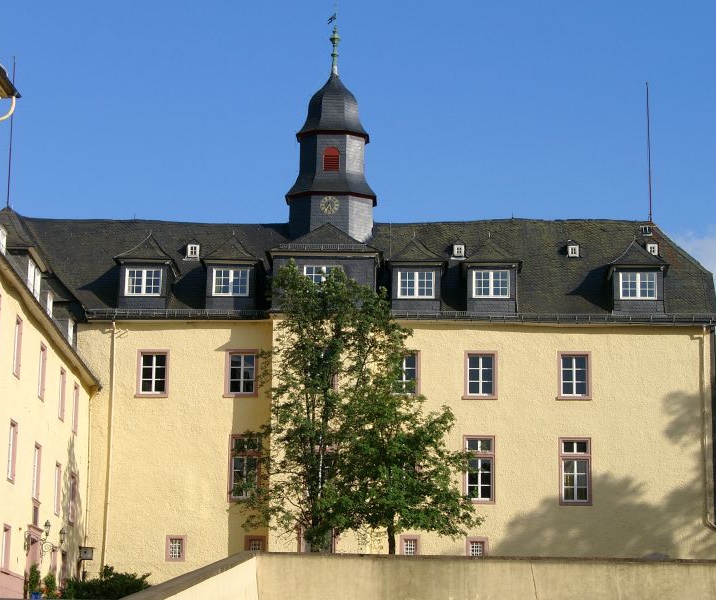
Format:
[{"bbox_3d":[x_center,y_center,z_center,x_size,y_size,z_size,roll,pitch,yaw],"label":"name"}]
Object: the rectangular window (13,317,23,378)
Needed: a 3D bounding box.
[{"bbox_3d":[-10.991,1.528,57.973,0.200,1.930,1.150,0,-13,0],"label":"rectangular window"}]

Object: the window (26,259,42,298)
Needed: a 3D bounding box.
[{"bbox_3d":[-11.941,-0.692,66.323,0.400,1.170,2.450,1,-13,0],"label":"window"}]

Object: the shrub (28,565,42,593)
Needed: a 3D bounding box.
[{"bbox_3d":[-10.425,9.002,58.268,0.430,0.930,0.430,0,-13,0],"label":"shrub"}]

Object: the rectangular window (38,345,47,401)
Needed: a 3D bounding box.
[{"bbox_3d":[-10.982,2.498,62.400,0.200,1.930,1.120,0,-13,0],"label":"rectangular window"}]

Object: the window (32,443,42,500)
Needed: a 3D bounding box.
[{"bbox_3d":[-11.502,6.160,64.255,0.250,2.040,1.350,1,-13,0],"label":"window"}]

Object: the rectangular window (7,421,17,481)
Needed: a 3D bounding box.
[{"bbox_3d":[-11.023,4.825,57.184,0.200,1.950,1.150,0,-13,0],"label":"rectangular window"}]

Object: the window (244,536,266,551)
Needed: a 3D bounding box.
[{"bbox_3d":[-4.258,10.367,75.001,0.875,1.074,0.250,0,-13,2],"label":"window"}]

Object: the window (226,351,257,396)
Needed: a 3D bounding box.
[{"bbox_3d":[-4.750,3.026,73.403,1.330,2.000,0.200,0,-13,1],"label":"window"}]

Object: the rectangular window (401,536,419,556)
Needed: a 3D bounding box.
[{"bbox_3d":[2.077,9.913,71.713,0.770,1.000,0.200,0,-13,1],"label":"rectangular window"}]

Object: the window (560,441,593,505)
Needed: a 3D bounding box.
[{"bbox_3d":[8.736,6.901,72.370,1.290,2.720,0.200,0,-13,1],"label":"window"}]

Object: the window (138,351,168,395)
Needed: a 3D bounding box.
[{"bbox_3d":[-8.698,3.155,76.770,1.366,2.053,0.250,0,-13,2],"label":"window"}]

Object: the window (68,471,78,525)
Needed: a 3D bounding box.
[{"bbox_3d":[-11.541,8.032,72.470,0.250,2.070,1.300,1,-13,0],"label":"window"}]

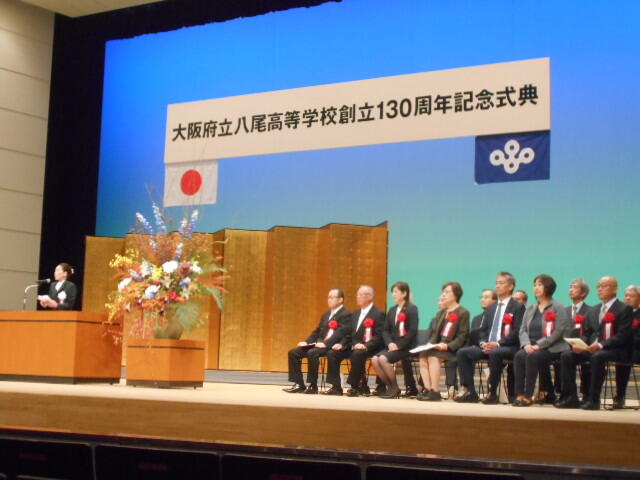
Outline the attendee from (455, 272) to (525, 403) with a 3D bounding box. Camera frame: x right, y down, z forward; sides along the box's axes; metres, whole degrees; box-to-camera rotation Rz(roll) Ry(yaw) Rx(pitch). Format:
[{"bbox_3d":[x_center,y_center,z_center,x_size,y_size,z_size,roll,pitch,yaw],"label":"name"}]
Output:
[{"bbox_3d":[1.752,0.980,10.865,0.570,1.330,0.800,-4,-8,42],"label":"attendee"}]

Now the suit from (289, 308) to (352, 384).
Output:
[{"bbox_3d":[0.055,1.227,12.430,0.560,0.940,0.700,-4,-8,42],"label":"suit"}]

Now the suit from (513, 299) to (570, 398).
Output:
[{"bbox_3d":[2.309,1.150,11.301,0.500,1.000,0.660,-5,-9,43],"label":"suit"}]

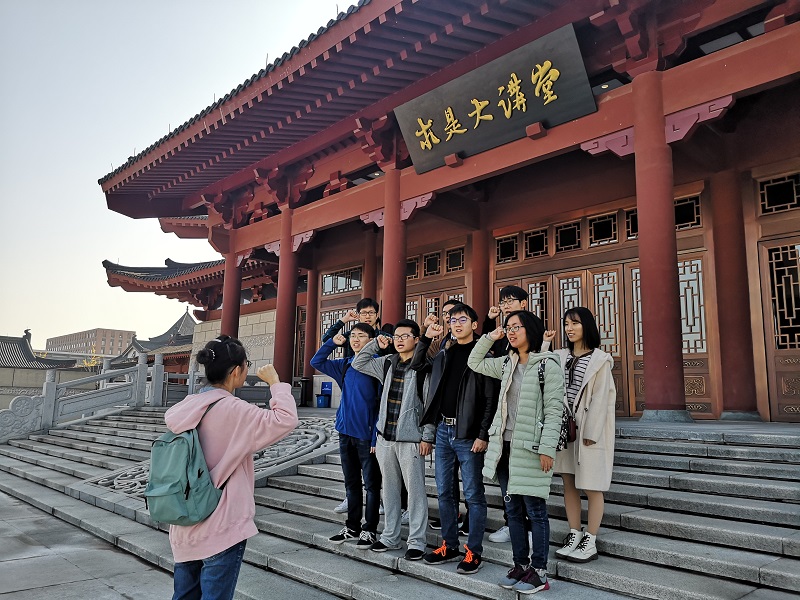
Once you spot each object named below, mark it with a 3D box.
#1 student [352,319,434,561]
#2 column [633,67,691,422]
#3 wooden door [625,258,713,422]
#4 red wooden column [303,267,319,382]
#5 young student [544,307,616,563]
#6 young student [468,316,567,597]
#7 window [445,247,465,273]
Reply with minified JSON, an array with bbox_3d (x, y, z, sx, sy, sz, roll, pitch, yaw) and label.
[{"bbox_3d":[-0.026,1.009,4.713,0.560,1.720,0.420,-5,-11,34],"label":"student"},{"bbox_3d":[4.355,-0.982,10.546,0.610,6.016,0.610,10,-13,-43],"label":"column"},{"bbox_3d":[5.698,0.796,13.266,0.100,3.378,1.829,10,-13,-43],"label":"wooden door"},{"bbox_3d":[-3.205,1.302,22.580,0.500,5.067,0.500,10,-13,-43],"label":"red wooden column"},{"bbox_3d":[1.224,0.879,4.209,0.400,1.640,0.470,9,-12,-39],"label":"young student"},{"bbox_3d":[0.751,0.918,3.923,0.460,1.670,0.520,9,-12,-39],"label":"young student"},{"bbox_3d":[1.585,-1.136,17.945,0.080,0.678,0.742,10,-13,-43],"label":"window"}]

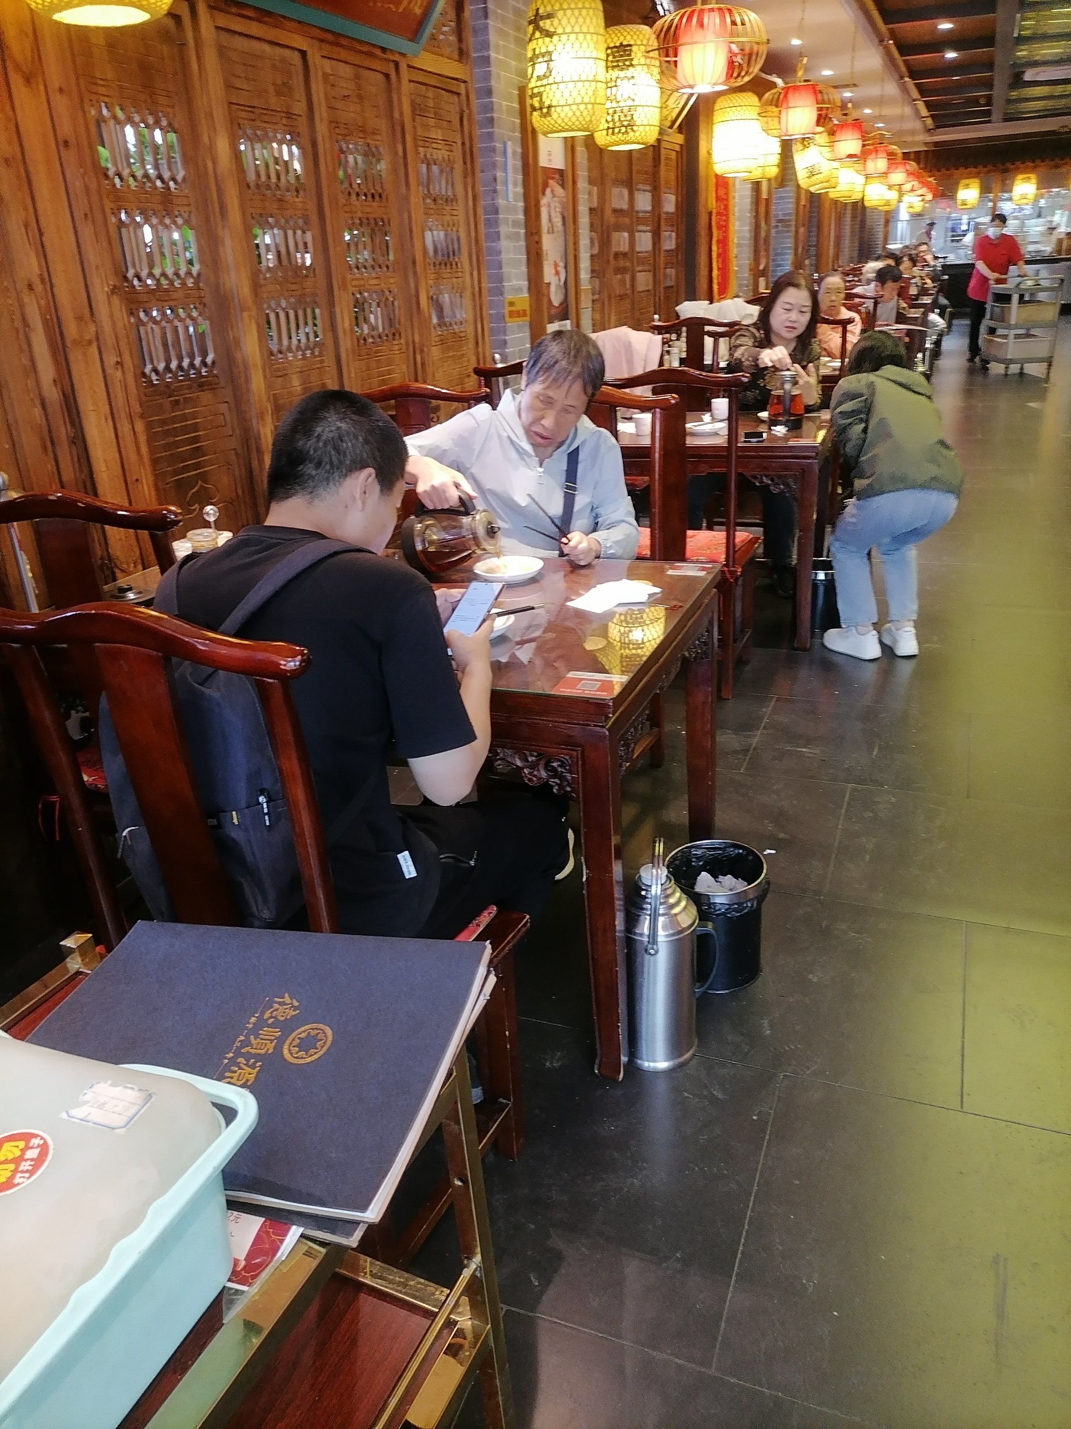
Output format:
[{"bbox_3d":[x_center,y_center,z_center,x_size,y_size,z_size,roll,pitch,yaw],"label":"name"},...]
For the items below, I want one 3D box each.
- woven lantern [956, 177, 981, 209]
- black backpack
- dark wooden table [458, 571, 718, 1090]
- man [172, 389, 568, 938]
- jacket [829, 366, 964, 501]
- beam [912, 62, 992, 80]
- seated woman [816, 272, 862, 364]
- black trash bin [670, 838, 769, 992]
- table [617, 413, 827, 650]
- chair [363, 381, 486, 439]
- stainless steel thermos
[{"bbox_3d":[7.094,-8.549,17.600,0.370,0.510,0.370,6,25,20],"label":"woven lantern"},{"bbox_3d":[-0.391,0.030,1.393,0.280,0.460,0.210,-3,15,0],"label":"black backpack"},{"bbox_3d":[-0.316,0.106,2.362,1.280,0.746,0.810,6,25,20],"label":"dark wooden table"},{"bbox_3d":[-0.275,0.158,1.639,0.550,1.260,0.680,8,25,26],"label":"man"},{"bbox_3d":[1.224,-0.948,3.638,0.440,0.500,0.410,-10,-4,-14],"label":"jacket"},{"bbox_3d":[4.619,-7.070,11.828,0.850,0.100,0.120,6,25,20],"label":"beam"},{"bbox_3d":[1.804,-2.005,6.499,0.460,1.210,0.620,6,25,20],"label":"seated woman"},{"bbox_3d":[0.372,0.414,2.218,0.206,0.242,0.206,6,25,20],"label":"black trash bin"},{"bbox_3d":[0.531,-0.801,4.399,1.280,0.747,0.800,6,25,20],"label":"table"},{"bbox_3d":[-0.424,-0.437,3.249,0.480,1.060,0.500,6,25,20],"label":"chair"},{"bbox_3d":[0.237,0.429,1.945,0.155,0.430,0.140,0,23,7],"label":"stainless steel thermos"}]

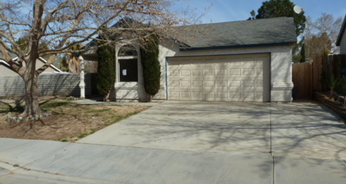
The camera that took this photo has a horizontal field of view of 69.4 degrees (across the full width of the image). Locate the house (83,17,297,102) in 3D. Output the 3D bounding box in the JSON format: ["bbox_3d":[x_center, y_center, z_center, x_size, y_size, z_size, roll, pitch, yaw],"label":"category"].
[{"bbox_3d":[1.720,-1.930,17.200,11.800,4.600,10.500,1,1,23],"label":"house"}]

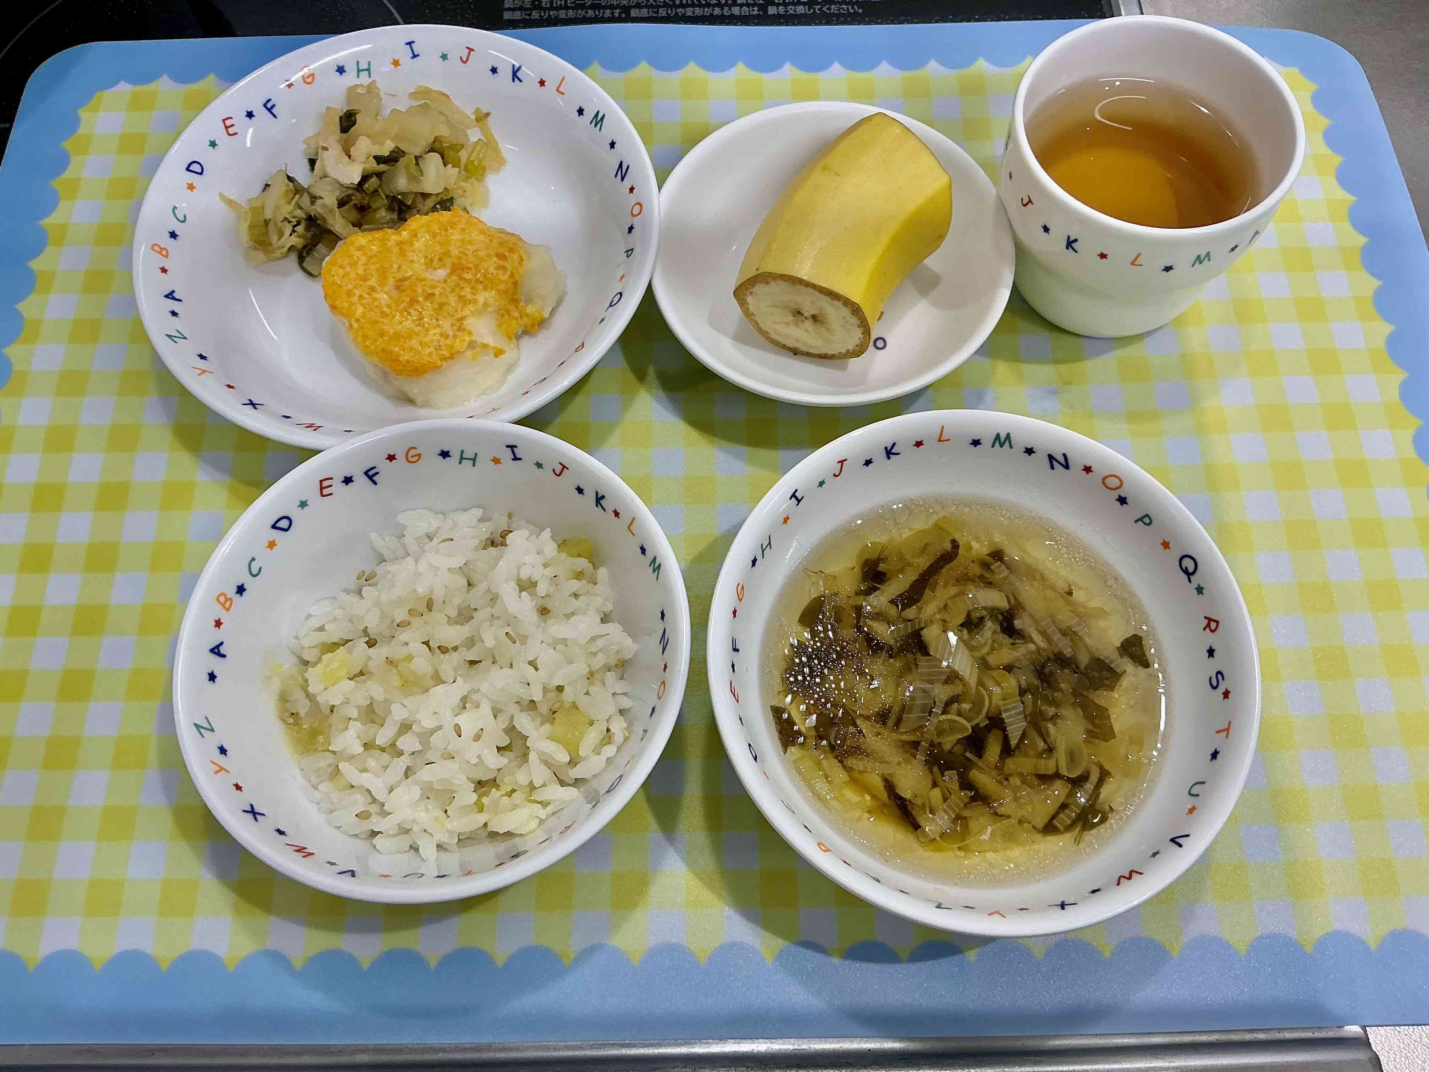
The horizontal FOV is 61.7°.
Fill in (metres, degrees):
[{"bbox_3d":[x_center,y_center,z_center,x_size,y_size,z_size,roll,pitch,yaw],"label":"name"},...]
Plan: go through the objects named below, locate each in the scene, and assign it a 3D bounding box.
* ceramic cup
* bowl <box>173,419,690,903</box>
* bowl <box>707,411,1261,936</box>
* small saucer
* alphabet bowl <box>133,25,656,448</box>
[{"bbox_3d":[0.114,-0.093,0.333,0.073,0.061,0.073,0,66,1],"label":"ceramic cup"},{"bbox_3d":[-0.063,0.032,0.289,0.114,0.044,0.114,0,66,1],"label":"bowl"},{"bbox_3d":[0.060,0.034,0.286,0.121,0.045,0.121,0,66,1],"label":"bowl"},{"bbox_3d":[0.033,-0.075,0.342,0.100,0.030,0.100,0,66,1],"label":"small saucer"},{"bbox_3d":[-0.086,-0.080,0.344,0.142,0.034,0.142,0,66,1],"label":"alphabet bowl"}]

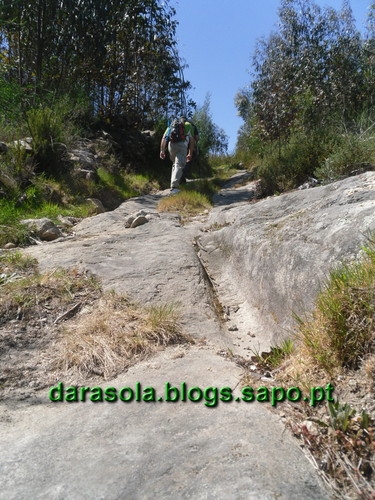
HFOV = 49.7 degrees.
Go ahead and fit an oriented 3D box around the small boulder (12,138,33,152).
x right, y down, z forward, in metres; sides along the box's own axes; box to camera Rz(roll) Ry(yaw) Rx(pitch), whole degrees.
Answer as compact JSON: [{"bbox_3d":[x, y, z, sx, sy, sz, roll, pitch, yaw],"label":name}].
[{"bbox_3d":[-3.019,-1.912,7.400,0.370,0.260,0.320,0,3,0],"label":"small boulder"}]

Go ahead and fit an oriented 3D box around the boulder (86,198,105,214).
[{"bbox_3d":[-1.547,-0.731,6.800,0.310,0.270,0.290,0,3,0],"label":"boulder"}]

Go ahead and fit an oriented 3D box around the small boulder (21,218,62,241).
[{"bbox_3d":[-1.986,-0.279,5.500,0.560,0.290,0.420,0,3,0],"label":"small boulder"}]

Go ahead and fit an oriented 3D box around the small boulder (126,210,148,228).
[{"bbox_3d":[-0.750,-0.449,5.950,0.360,0.250,0.300,0,3,0],"label":"small boulder"}]

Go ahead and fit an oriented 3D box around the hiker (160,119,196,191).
[{"bbox_3d":[-0.225,-2.149,9.100,0.720,1.680,0.580,1,3,10],"label":"hiker"}]

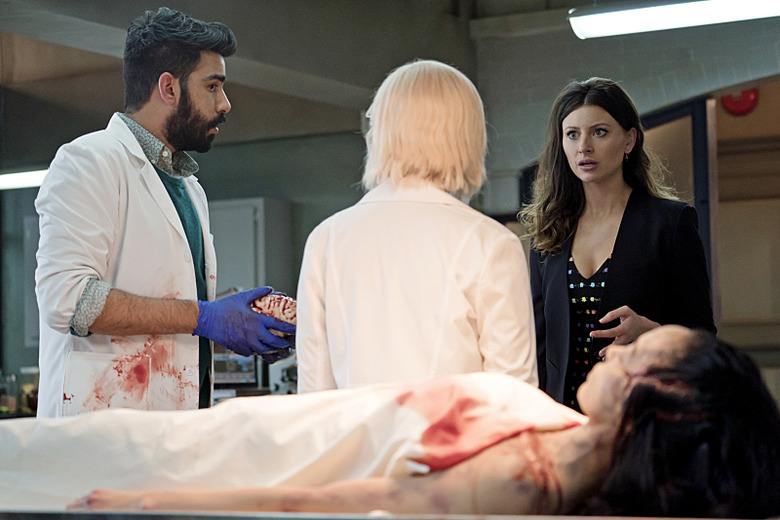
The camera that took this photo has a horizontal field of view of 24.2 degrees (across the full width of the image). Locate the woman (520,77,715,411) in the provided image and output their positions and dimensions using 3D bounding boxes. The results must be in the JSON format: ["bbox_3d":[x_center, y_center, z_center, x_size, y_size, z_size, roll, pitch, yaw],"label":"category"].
[{"bbox_3d":[0.484,0.499,3.947,0.470,1.790,0.380,-2,-2,34],"label":"woman"}]

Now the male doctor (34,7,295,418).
[{"bbox_3d":[-0.420,0.446,3.695,0.560,1.920,0.540,-1,-2,20],"label":"male doctor"}]

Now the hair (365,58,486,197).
[{"bbox_3d":[0.061,-0.233,3.220,0.205,0.250,0.230,0,-2,-18],"label":"hair"}]

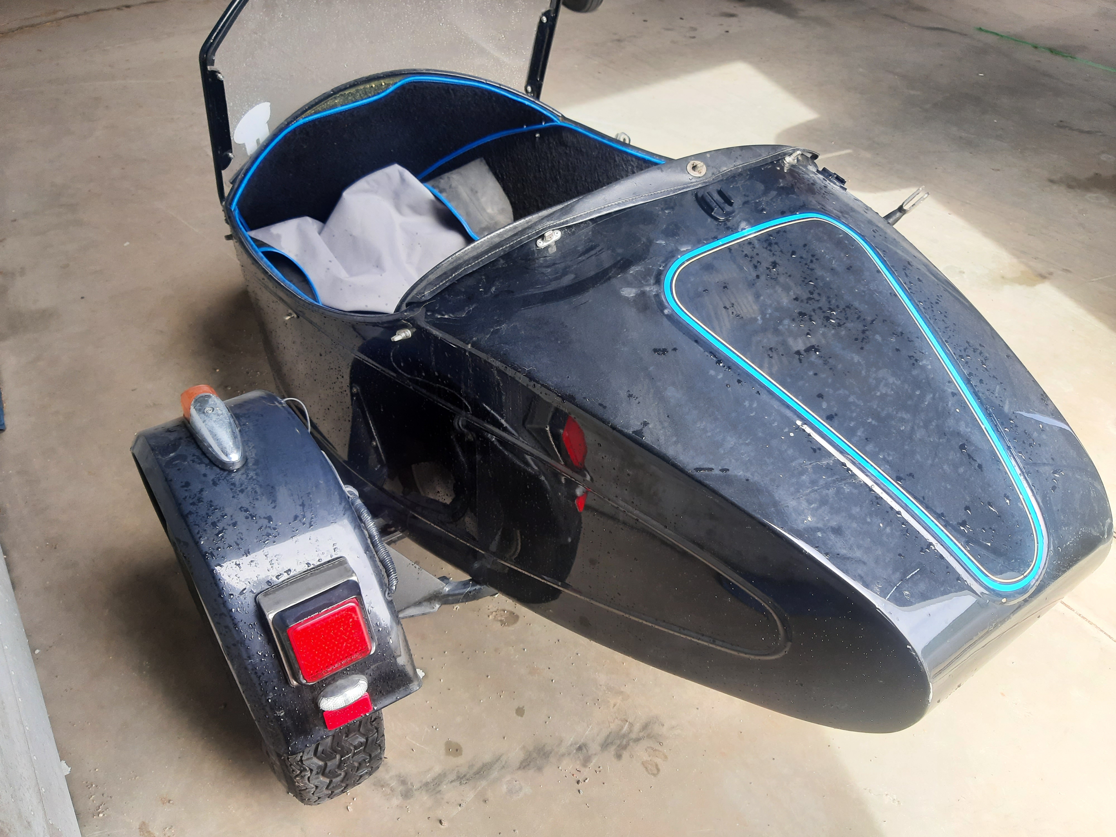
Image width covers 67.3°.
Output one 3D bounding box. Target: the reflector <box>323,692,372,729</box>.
[{"bbox_3d":[-0.304,0.425,1.215,0.066,0.033,0.009,-24,24,-25],"label":"reflector"}]

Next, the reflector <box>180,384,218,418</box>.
[{"bbox_3d":[-0.603,-0.024,1.411,0.065,0.052,0.040,-24,36,-25],"label":"reflector"}]

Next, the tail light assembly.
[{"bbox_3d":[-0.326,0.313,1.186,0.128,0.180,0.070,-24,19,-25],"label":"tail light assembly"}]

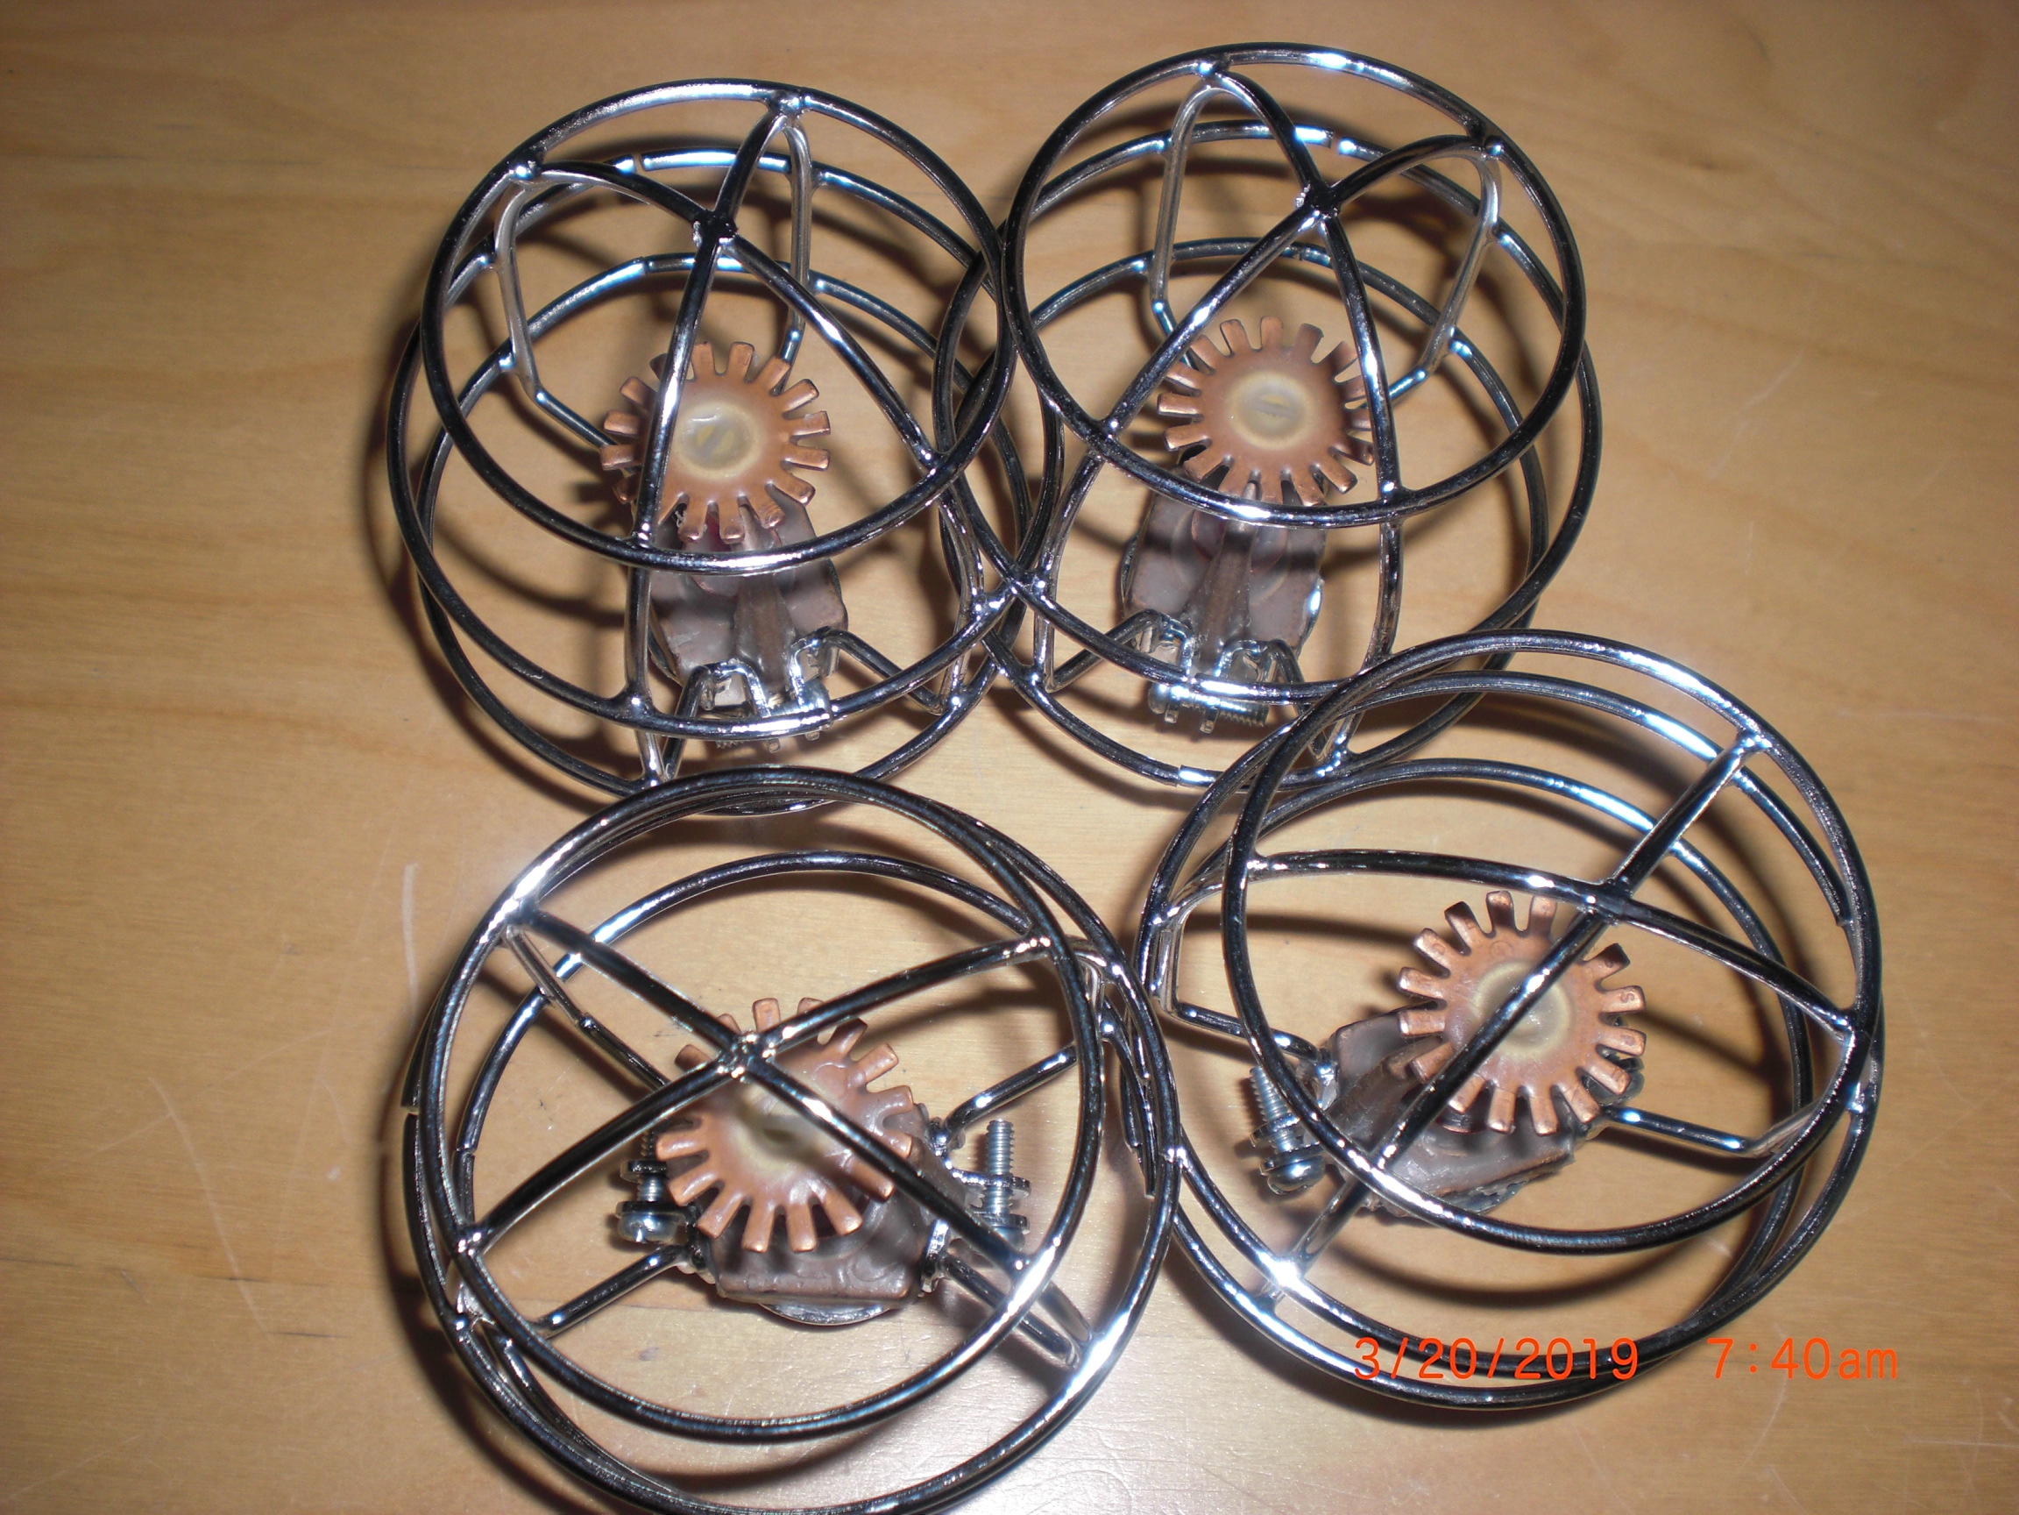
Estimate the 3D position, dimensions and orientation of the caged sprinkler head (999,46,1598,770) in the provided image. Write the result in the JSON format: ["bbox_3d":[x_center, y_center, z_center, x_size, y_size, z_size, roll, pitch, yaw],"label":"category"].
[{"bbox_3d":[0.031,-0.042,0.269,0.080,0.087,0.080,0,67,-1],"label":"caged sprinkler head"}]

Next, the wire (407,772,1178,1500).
[{"bbox_3d":[-0.025,0.040,0.243,0.085,0.070,0.085,0,68,0],"label":"wire"}]

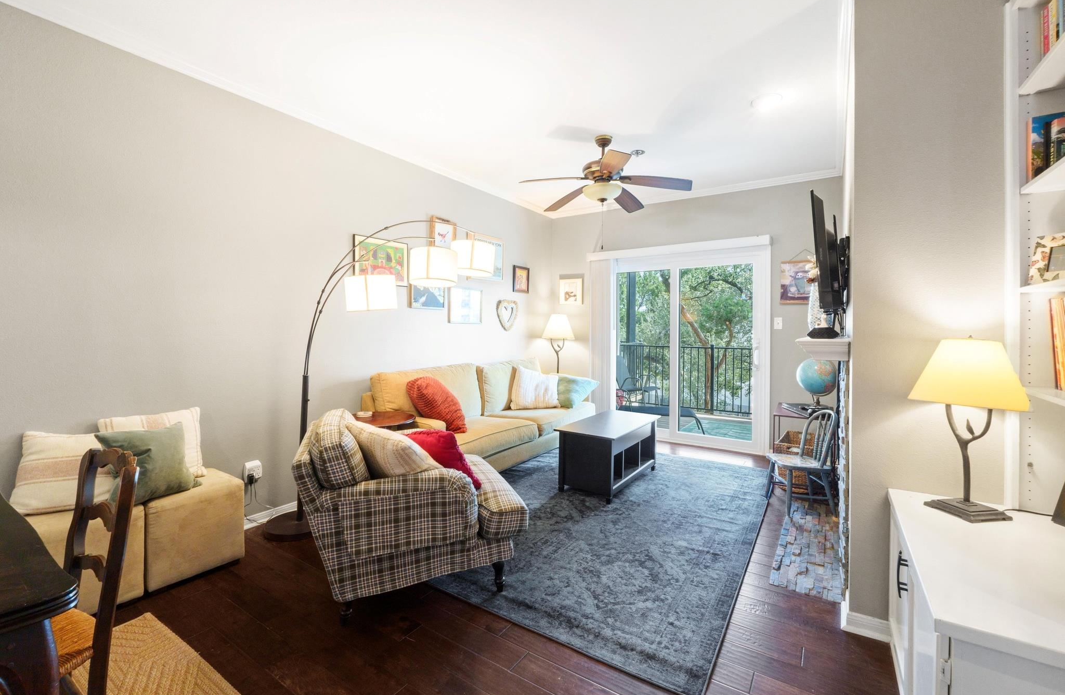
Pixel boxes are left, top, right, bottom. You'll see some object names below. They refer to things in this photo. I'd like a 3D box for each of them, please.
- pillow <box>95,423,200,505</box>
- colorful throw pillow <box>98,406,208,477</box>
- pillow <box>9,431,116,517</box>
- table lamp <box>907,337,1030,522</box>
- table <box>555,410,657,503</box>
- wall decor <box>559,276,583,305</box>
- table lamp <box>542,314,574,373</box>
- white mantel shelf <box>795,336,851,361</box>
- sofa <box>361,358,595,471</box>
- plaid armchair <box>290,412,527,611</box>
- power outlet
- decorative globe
[{"bbox_3d":[-1.960,0.589,2.277,0.140,0.375,0.390,-17,-7,31],"label":"pillow"},{"bbox_3d":[-2.026,0.556,2.367,0.130,0.400,0.420,-6,-2,33],"label":"colorful throw pillow"},{"bbox_3d":[-2.143,0.575,2.098,0.390,0.380,0.140,-1,-10,-33],"label":"pillow"},{"bbox_3d":[1.528,0.266,1.555,0.310,0.615,0.310,0,2,-7],"label":"table lamp"},{"bbox_3d":[0.667,0.880,3.773,0.500,0.480,1.050,1,2,35],"label":"table"},{"bbox_3d":[0.489,-0.712,5.679,0.335,0.335,0.030,1,2,33],"label":"wall decor"},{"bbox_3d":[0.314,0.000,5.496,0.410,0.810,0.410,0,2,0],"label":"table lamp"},{"bbox_3d":[1.720,-0.010,2.640,0.205,0.105,1.500,1,2,33],"label":"white mantel shelf"},{"bbox_3d":[-0.327,0.644,4.222,0.890,0.930,2.420,1,2,33],"label":"sofa"},{"bbox_3d":[-0.656,0.740,2.380,1.000,0.870,0.930,-1,2,-20],"label":"plaid armchair"},{"bbox_3d":[-1.785,0.793,2.839,0.045,0.125,0.100,1,2,33],"label":"power outlet"},{"bbox_3d":[2.360,0.290,3.680,0.320,0.410,0.320,1,2,33],"label":"decorative globe"}]

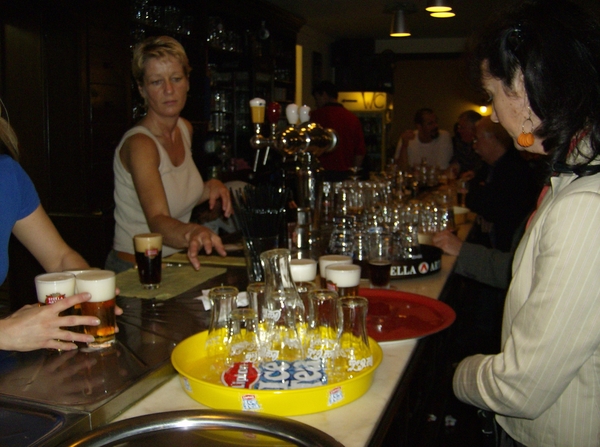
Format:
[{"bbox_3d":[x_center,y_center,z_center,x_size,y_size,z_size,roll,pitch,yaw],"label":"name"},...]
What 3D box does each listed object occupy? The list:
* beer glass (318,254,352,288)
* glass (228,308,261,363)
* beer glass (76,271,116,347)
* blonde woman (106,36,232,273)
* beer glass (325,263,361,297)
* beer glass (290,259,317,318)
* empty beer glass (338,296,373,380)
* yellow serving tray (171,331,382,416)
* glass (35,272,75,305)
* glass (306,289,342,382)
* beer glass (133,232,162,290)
[{"bbox_3d":[0.082,0.142,1.404,0.071,0.126,0.071,0,8,0],"label":"beer glass"},{"bbox_3d":[-0.101,0.203,1.114,0.059,0.090,0.059,0,8,0],"label":"glass"},{"bbox_3d":[-0.365,0.156,1.122,0.070,0.126,0.070,0,8,0],"label":"beer glass"},{"bbox_3d":[-0.367,0.282,1.937,0.520,1.680,0.500,6,10,36],"label":"blonde woman"},{"bbox_3d":[0.091,0.154,1.317,0.071,0.126,0.071,0,8,0],"label":"beer glass"},{"bbox_3d":[0.003,0.147,1.363,0.071,0.126,0.071,0,8,0],"label":"beer glass"},{"bbox_3d":[0.093,0.192,1.053,0.067,0.128,0.067,0,8,0],"label":"empty beer glass"},{"bbox_3d":[-0.037,0.238,1.062,0.356,0.043,0.356,0,8,0],"label":"yellow serving tray"},{"bbox_3d":[-0.431,0.158,1.105,0.070,0.126,0.070,0,8,0],"label":"glass"},{"bbox_3d":[0.041,0.187,1.096,0.067,0.128,0.067,0,8,0],"label":"glass"},{"bbox_3d":[-0.379,0.096,1.565,0.069,0.125,0.069,0,8,0],"label":"beer glass"}]

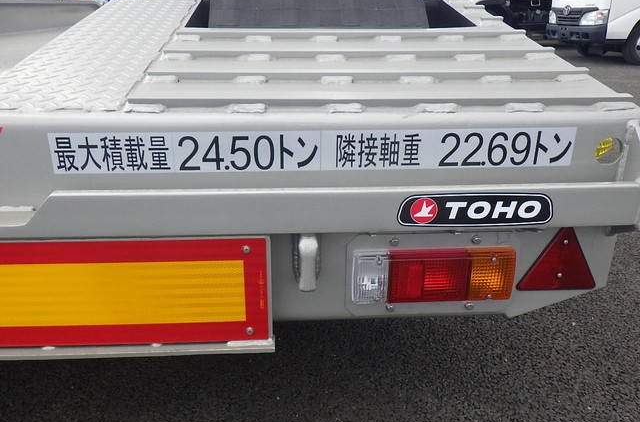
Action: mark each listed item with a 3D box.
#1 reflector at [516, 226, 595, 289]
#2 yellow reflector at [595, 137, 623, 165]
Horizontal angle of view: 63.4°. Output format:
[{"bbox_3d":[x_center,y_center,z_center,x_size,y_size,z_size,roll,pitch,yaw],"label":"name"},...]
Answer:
[{"bbox_3d":[0.449,0.085,0.957,0.157,0.138,0.010,-1,20,-4],"label":"reflector"},{"bbox_3d":[0.496,-0.103,0.890,0.049,0.049,0.012,-1,20,-4],"label":"yellow reflector"}]

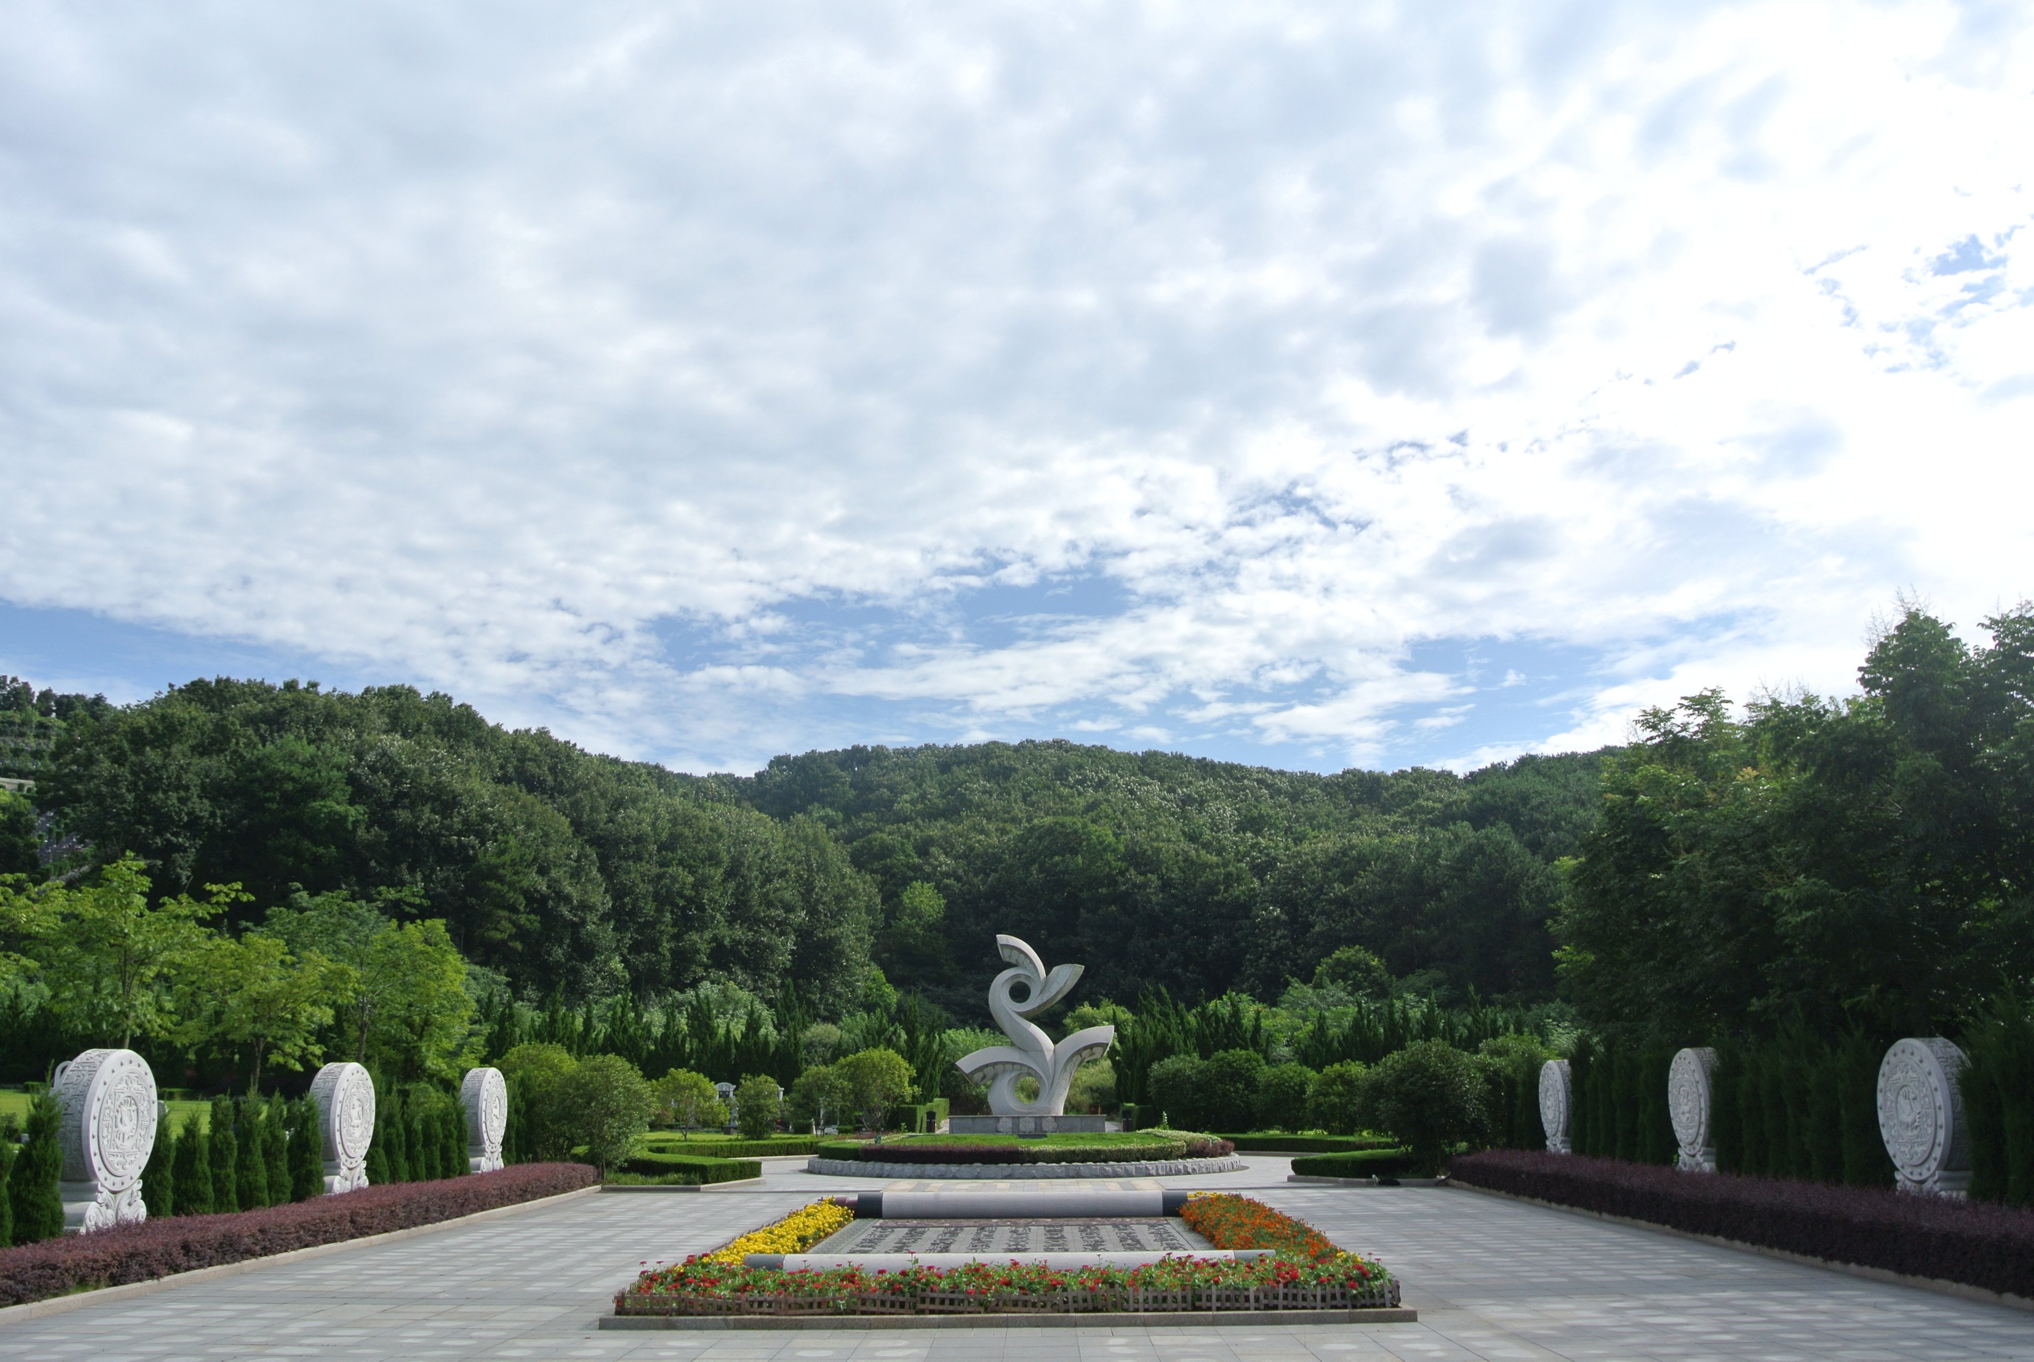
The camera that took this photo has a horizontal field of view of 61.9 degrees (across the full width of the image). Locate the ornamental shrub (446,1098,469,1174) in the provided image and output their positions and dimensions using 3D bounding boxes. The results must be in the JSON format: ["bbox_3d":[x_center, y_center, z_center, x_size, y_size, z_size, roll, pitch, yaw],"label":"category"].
[{"bbox_3d":[-9.378,7.783,28.492,0.420,1.596,0.420,-1,-14,0],"label":"ornamental shrub"}]

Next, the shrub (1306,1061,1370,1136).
[{"bbox_3d":[11.177,14.526,58.956,2.277,2.652,2.227,0,-14,0],"label":"shrub"}]

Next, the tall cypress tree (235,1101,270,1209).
[{"bbox_3d":[-10.292,6.419,22.827,0.486,1.528,0.486,0,-14,0],"label":"tall cypress tree"}]

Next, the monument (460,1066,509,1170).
[{"bbox_3d":[-9.366,7.873,29.902,0.386,2.050,1.445,-1,-14,0],"label":"monument"}]

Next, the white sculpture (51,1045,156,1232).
[{"bbox_3d":[-9.406,4.810,17.312,0.520,2.100,1.420,0,-14,0],"label":"white sculpture"}]

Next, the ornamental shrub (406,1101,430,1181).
[{"bbox_3d":[-9.397,7.373,26.617,0.403,1.546,0.403,-1,-14,0],"label":"ornamental shrub"}]

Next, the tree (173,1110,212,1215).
[{"bbox_3d":[-9.303,5.577,19.183,0.450,1.460,0.450,0,-14,0],"label":"tree"}]

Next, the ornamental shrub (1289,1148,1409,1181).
[{"bbox_3d":[6.552,9.353,32.928,2.436,0.386,2.184,-1,-14,0],"label":"ornamental shrub"}]

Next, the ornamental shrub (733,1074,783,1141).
[{"bbox_3d":[-8.590,14.131,56.280,1.596,2.134,1.596,-1,-14,0],"label":"ornamental shrub"}]

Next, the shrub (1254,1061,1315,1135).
[{"bbox_3d":[9.385,14.560,58.950,2.176,2.601,2.176,0,-14,0],"label":"shrub"}]

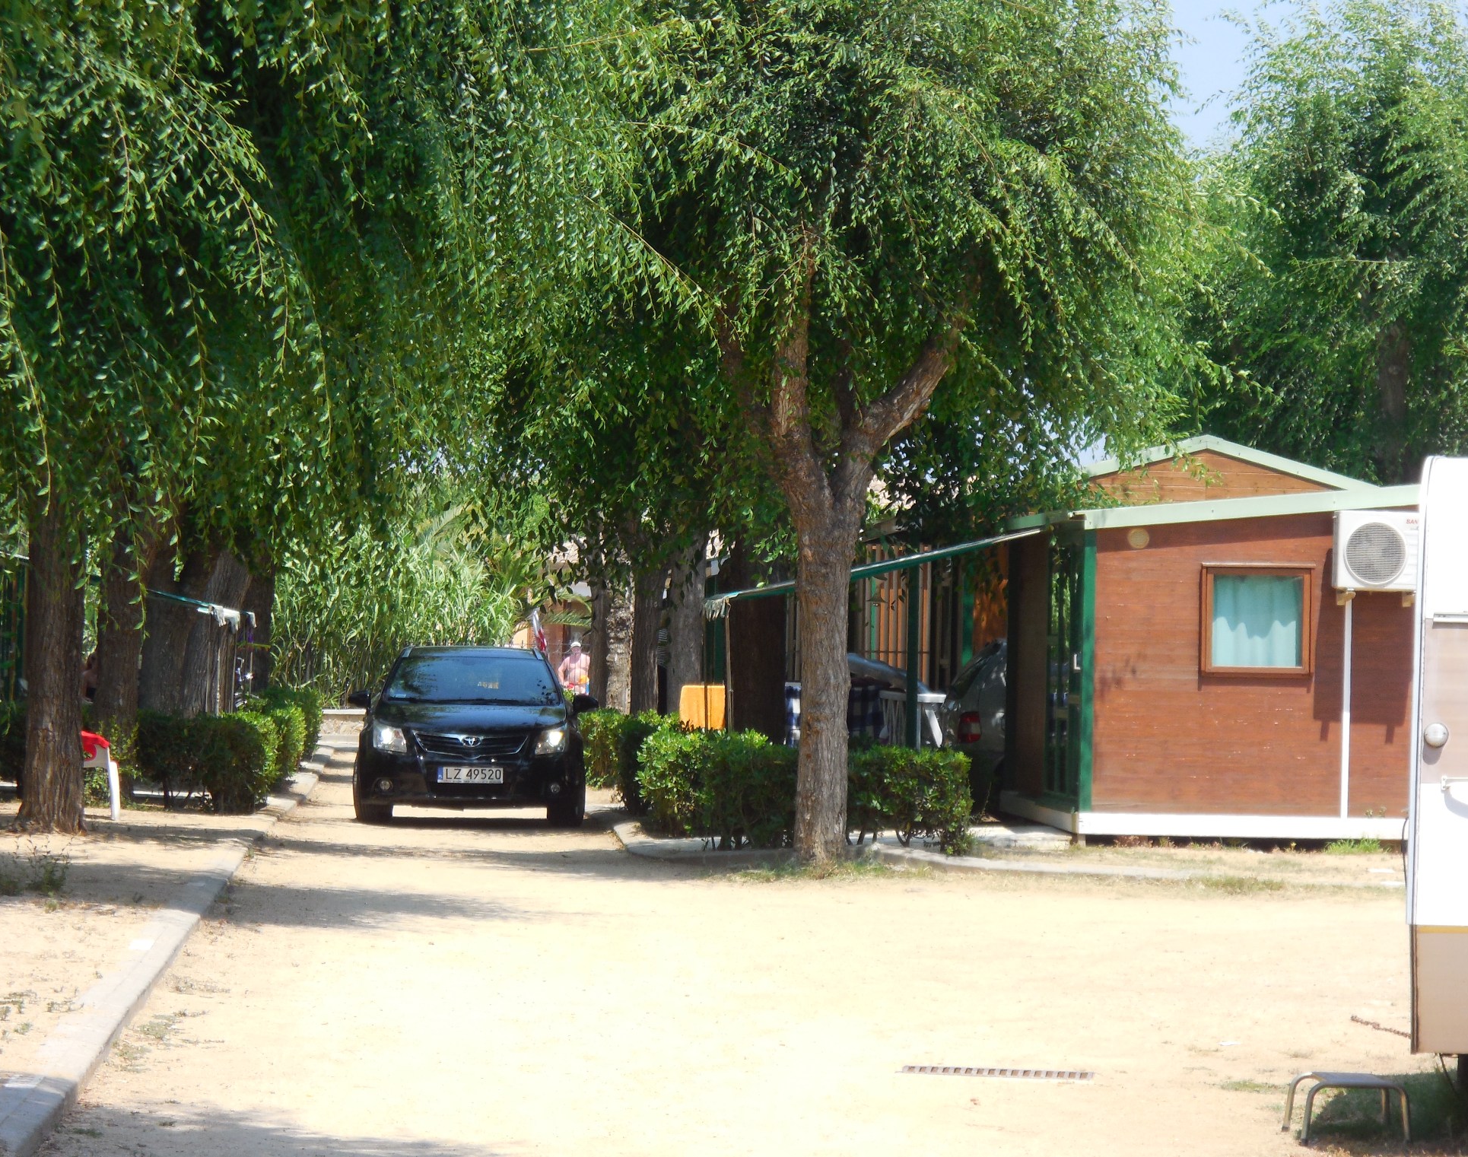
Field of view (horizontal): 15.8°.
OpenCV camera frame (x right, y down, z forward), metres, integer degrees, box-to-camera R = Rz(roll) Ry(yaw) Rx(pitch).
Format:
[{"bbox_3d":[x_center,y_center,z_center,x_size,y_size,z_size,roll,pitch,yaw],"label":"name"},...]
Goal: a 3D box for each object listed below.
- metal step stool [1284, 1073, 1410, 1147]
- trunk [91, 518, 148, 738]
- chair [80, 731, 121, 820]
[{"bbox_3d":[2.068,1.788,17.900,0.365,0.200,0.430,1,0,2],"label":"metal step stool"},{"bbox_3d":[-5.139,0.670,44.300,0.460,2.500,0.460,1,0,-4],"label":"trunk"},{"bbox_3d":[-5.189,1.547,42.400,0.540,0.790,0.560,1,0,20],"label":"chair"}]

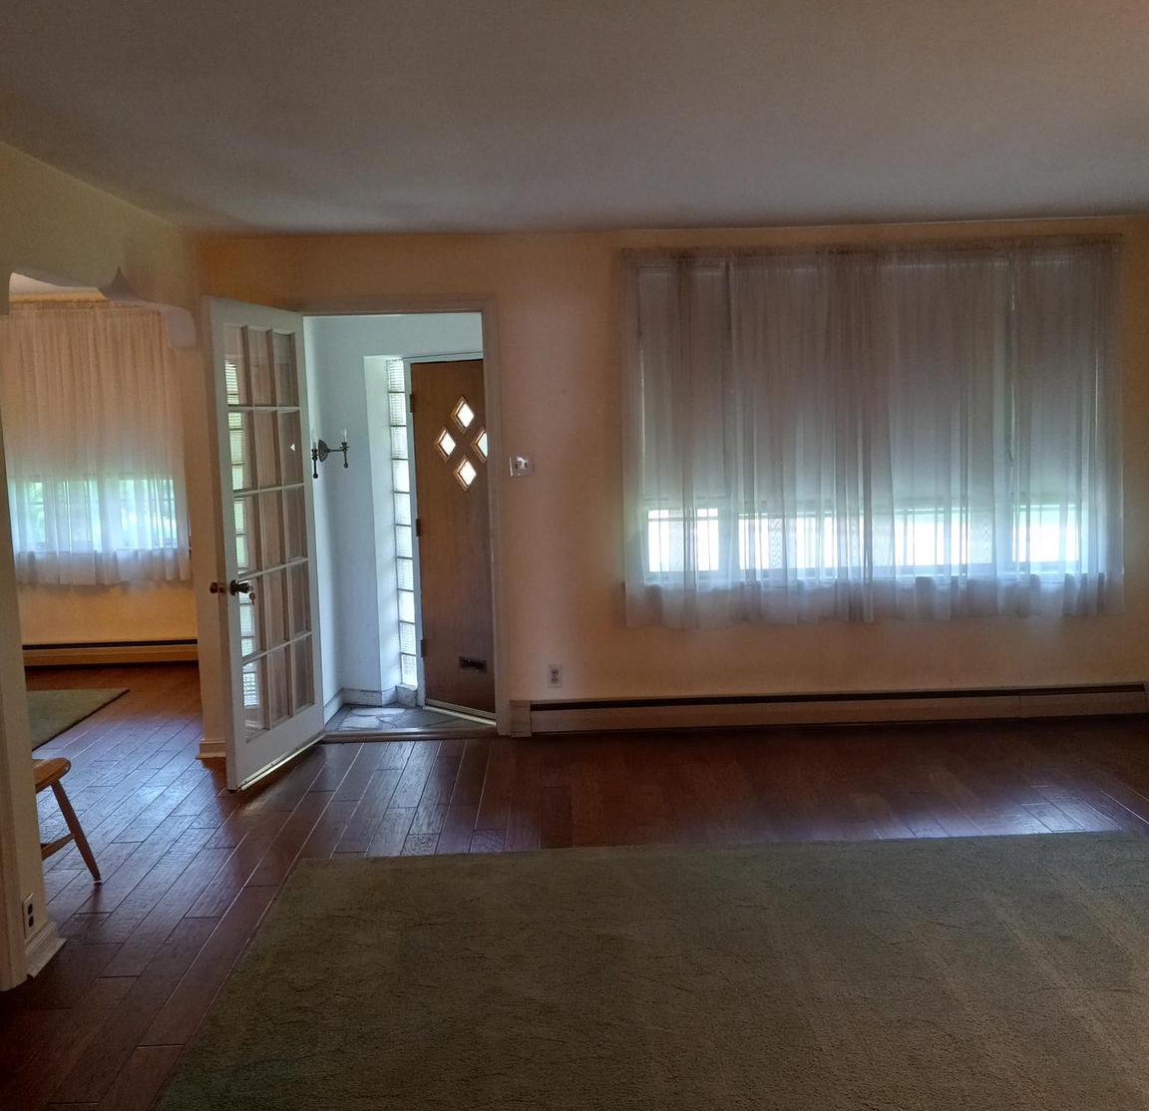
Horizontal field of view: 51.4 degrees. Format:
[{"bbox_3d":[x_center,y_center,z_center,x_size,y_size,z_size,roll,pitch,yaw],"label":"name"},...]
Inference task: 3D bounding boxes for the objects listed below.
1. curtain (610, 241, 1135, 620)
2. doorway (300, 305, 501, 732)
[{"bbox_3d":[1.442,-0.576,5.744,2.400,1.810,0.120,-2,7,-1],"label":"curtain"},{"bbox_3d":[-0.848,-0.123,5.865,0.870,2.060,0.150,-2,7,-1],"label":"doorway"}]

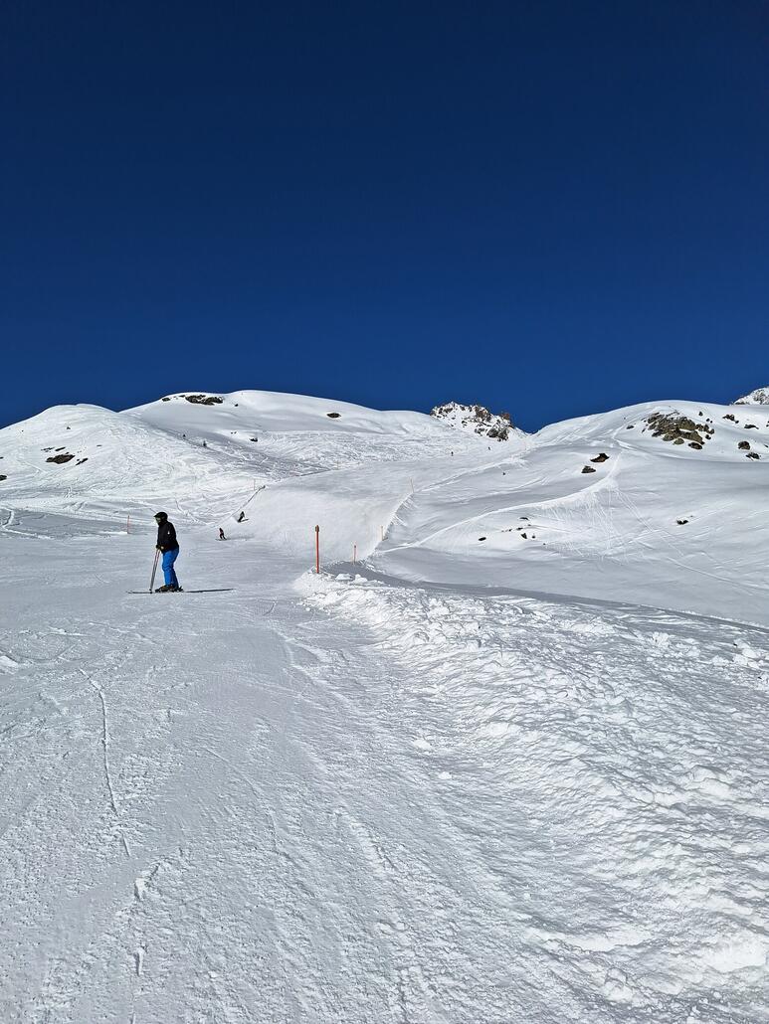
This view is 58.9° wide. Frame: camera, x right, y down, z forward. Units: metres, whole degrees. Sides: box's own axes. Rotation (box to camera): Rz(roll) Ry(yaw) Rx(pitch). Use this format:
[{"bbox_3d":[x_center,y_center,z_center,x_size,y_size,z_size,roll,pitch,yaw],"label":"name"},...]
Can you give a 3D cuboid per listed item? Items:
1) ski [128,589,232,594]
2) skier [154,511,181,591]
[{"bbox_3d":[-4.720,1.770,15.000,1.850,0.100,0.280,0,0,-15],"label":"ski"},{"bbox_3d":[-4.780,0.875,15.000,0.620,1.750,0.560,0,0,-15],"label":"skier"}]

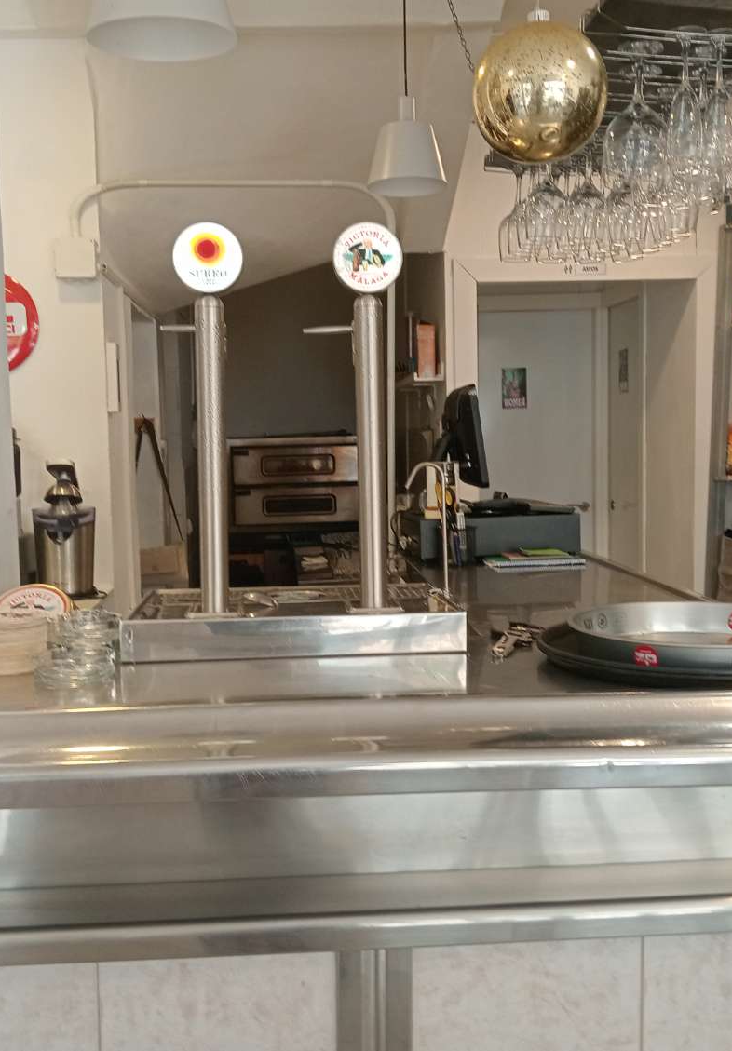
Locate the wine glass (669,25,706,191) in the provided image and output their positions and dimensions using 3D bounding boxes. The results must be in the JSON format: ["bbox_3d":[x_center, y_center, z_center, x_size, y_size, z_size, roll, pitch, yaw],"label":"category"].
[{"bbox_3d":[0.512,-0.672,1.810,0.061,0.235,0.061,-1,5,-4],"label":"wine glass"}]

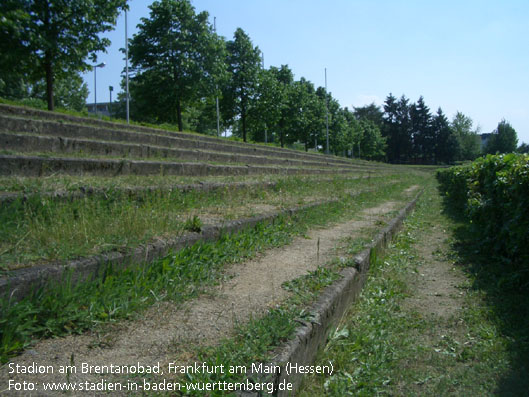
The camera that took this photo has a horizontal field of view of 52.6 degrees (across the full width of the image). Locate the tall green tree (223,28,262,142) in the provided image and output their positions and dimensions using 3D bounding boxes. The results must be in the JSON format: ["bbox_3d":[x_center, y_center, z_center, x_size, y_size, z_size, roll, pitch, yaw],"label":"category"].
[{"bbox_3d":[-1.428,-7.495,35.352,3.100,7.560,3.100,-1,2,0],"label":"tall green tree"}]

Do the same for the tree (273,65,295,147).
[{"bbox_3d":[1.531,-7.432,42.870,2.300,6.670,2.400,-1,2,0],"label":"tree"}]

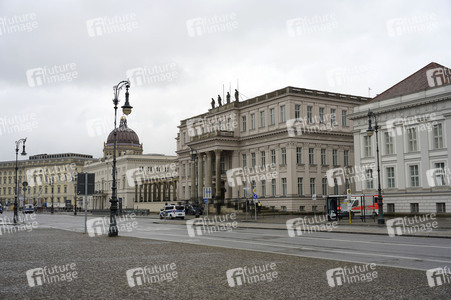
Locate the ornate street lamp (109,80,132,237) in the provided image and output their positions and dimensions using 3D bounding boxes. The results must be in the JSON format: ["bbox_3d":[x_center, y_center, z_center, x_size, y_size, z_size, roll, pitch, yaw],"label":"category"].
[{"bbox_3d":[-6.527,0.385,31.119,1.400,9.750,0.700,3,-8,-32],"label":"ornate street lamp"}]

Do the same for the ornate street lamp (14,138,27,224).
[{"bbox_3d":[-23.619,3.457,57.713,1.400,9.750,0.700,3,-8,-32],"label":"ornate street lamp"}]

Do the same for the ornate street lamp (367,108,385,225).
[{"bbox_3d":[12.920,1.384,43.013,1.400,9.750,0.700,3,-8,-32],"label":"ornate street lamp"}]

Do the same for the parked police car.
[{"bbox_3d":[-7.710,8.980,72.300,1.920,1.970,4.950,3,-7,-30],"label":"parked police car"}]

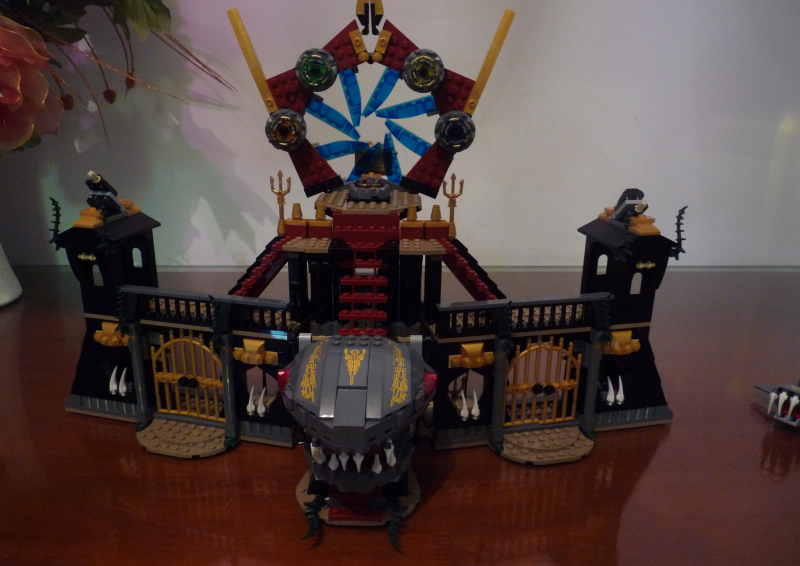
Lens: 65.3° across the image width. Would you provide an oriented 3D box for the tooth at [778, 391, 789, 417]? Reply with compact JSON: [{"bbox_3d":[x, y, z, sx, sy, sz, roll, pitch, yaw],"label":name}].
[{"bbox_3d":[0.287,0.091,0.470,0.008,0.020,0.006,-14,24,-37],"label":"tooth"}]

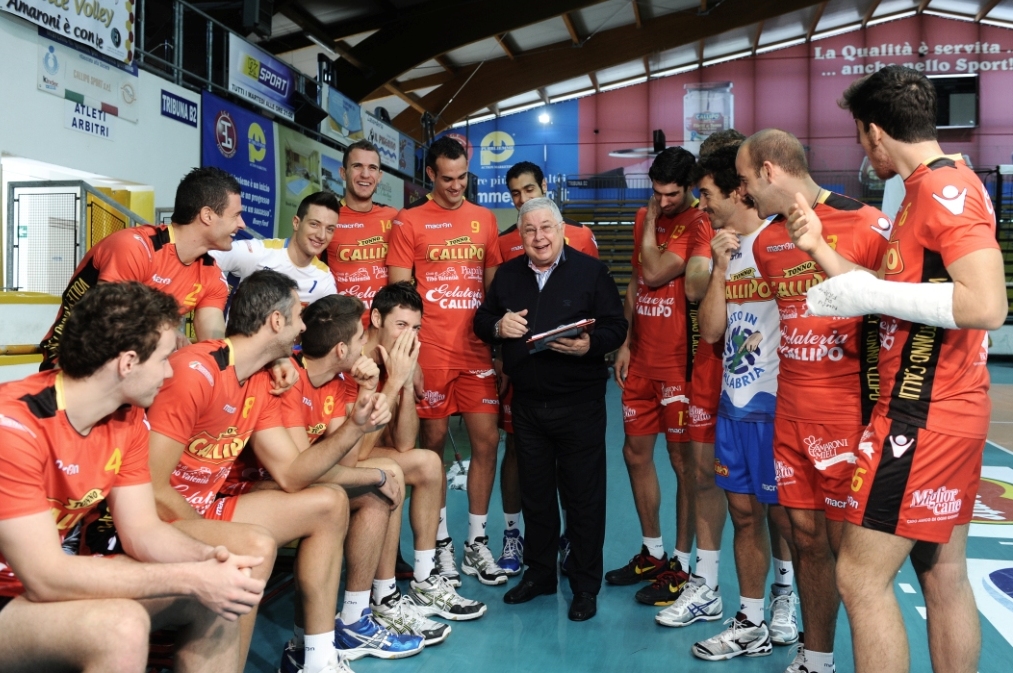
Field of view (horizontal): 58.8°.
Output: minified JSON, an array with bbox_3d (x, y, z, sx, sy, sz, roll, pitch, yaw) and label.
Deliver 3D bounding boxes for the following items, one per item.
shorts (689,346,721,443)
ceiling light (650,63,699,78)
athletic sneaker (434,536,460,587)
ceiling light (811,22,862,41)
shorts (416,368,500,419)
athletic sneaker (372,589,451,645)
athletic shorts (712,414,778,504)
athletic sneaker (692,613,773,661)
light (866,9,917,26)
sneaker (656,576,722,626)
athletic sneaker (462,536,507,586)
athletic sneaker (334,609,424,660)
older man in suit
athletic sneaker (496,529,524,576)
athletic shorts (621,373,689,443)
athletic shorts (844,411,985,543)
[{"bbox_3d":[0.949,0.245,3.680,0.400,0.390,0.310,1,2,25],"label":"shorts"},{"bbox_3d":[5.324,-8.429,28.500,1.550,0.160,0.200,-11,0,10],"label":"ceiling light"},{"bbox_3d":[-0.274,1.031,4.142,0.115,0.150,0.300,0,2,-9],"label":"athletic sneaker"},{"bbox_3d":[10.999,-10.195,29.993,1.634,0.170,0.160,-11,-1,13],"label":"ceiling light"},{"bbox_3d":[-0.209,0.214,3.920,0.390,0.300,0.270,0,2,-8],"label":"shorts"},{"bbox_3d":[-0.340,0.985,3.193,0.322,0.146,0.117,2,2,26],"label":"athletic sneaker"},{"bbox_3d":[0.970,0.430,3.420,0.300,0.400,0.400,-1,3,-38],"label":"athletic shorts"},{"bbox_3d":[0.832,1.090,3.297,0.297,0.145,0.112,1,2,-9],"label":"athletic sneaker"},{"bbox_3d":[12.665,-10.521,29.597,1.526,0.170,0.160,-10,0,13],"label":"light"},{"bbox_3d":[0.737,1.053,3.600,0.300,0.150,0.115,-1,2,-37],"label":"sneaker"},{"bbox_3d":[-0.095,0.963,3.883,0.117,0.146,0.322,-1,2,-33],"label":"athletic sneaker"},{"bbox_3d":[-0.434,0.991,3.015,0.322,0.146,0.117,1,2,-2],"label":"athletic sneaker"},{"bbox_3d":[0.190,0.264,3.771,0.620,1.710,0.480,0,2,3],"label":"older man in suit"},{"bbox_3d":[0.026,0.959,4.003,0.117,0.146,0.322,1,2,3],"label":"athletic sneaker"},{"bbox_3d":[0.690,0.272,4.060,0.300,0.400,0.410,0,2,-30],"label":"athletic shorts"},{"bbox_3d":[1.023,0.330,2.250,0.310,0.350,0.380,2,2,41],"label":"athletic shorts"}]

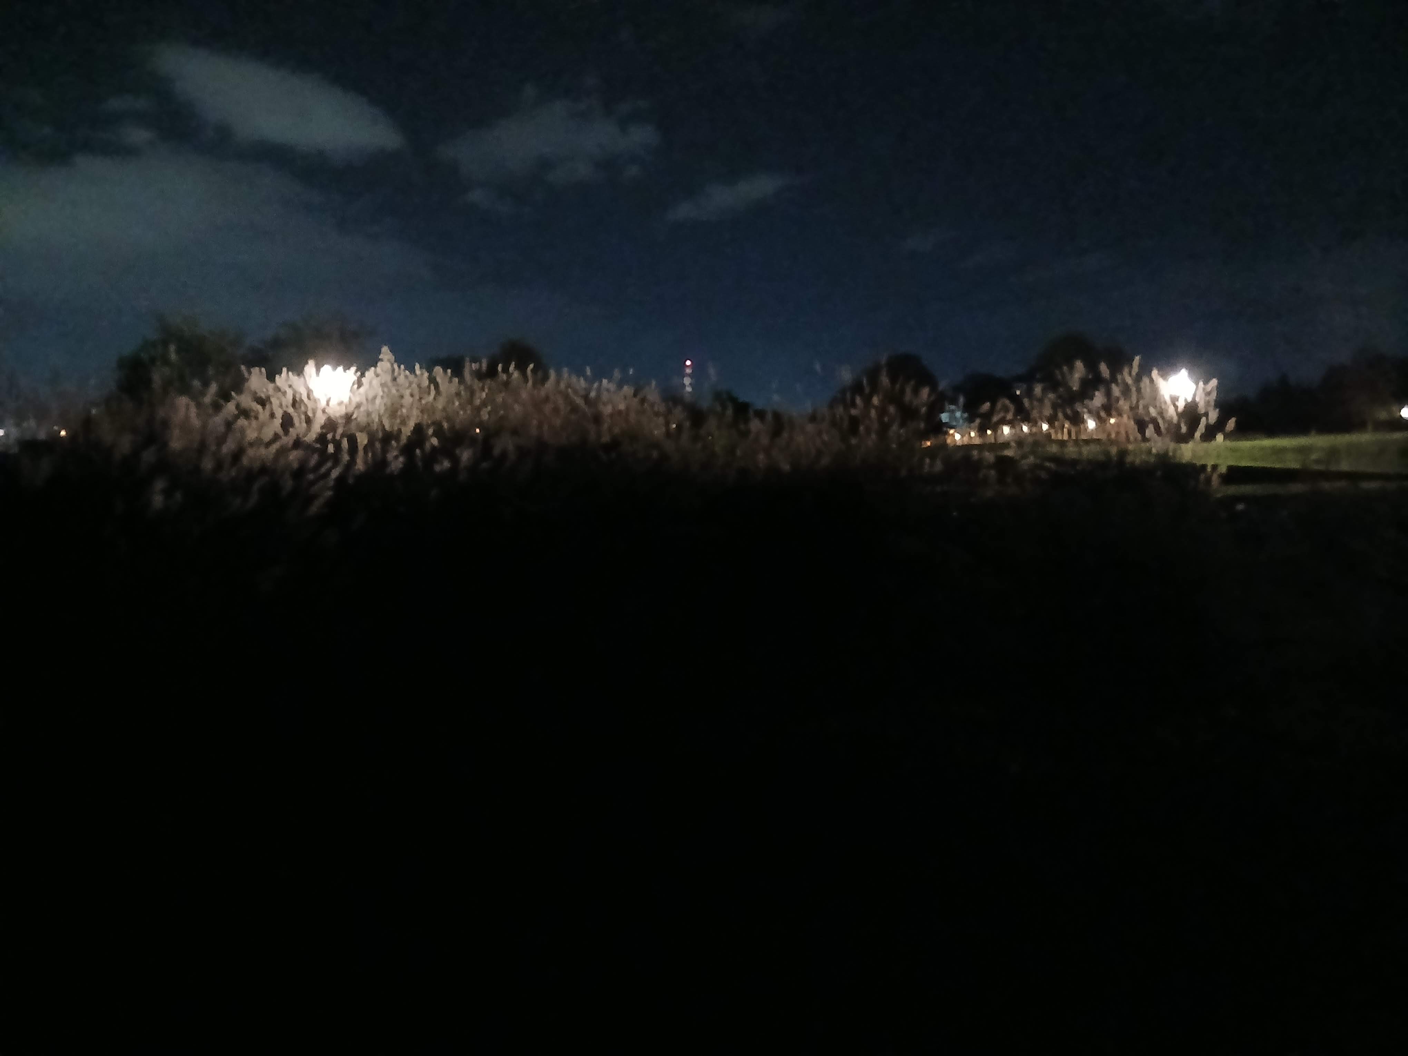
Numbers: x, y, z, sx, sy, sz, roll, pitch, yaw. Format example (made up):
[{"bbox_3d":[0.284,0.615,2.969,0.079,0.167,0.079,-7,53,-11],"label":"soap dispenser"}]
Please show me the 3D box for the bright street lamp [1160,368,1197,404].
[{"bbox_3d":[8.976,-2.684,20.000,0.650,0.650,0.650,2,5,24],"label":"bright street lamp"}]

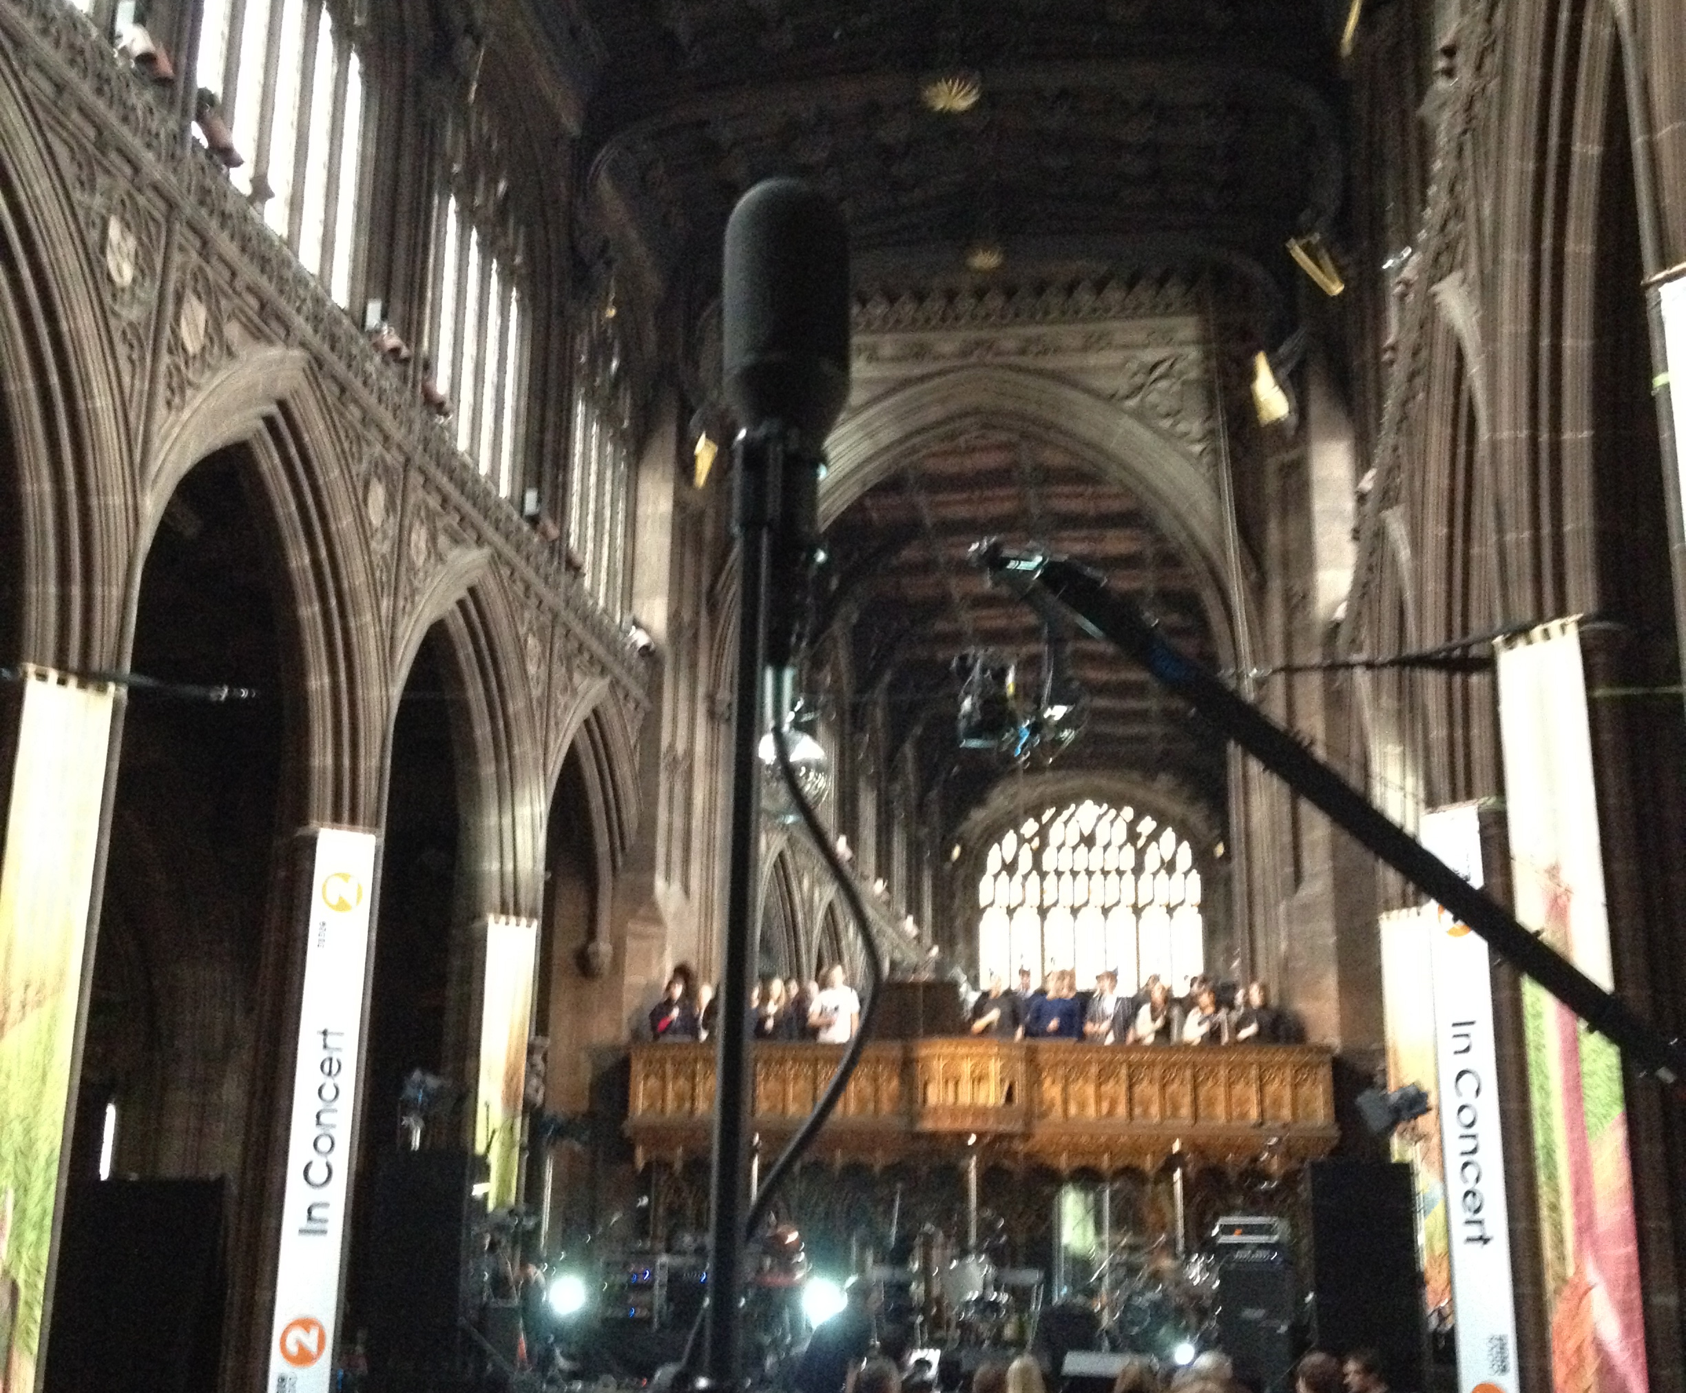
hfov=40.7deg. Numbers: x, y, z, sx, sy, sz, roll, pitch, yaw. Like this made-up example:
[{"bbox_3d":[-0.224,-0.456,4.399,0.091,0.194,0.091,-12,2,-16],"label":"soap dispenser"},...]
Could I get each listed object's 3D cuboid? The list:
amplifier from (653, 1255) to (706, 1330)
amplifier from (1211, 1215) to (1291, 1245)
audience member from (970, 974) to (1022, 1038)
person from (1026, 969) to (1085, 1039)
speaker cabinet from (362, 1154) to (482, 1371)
[{"bbox_3d":[-1.463,5.552,21.197,0.540,0.710,0.450,-1,-15,6],"label":"amplifier"},{"bbox_3d":[3.544,4.636,19.771,0.600,0.260,0.360,-7,-17,27],"label":"amplifier"},{"bbox_3d":[1.621,3.803,23.981,0.540,1.700,0.360,-1,-15,9],"label":"audience member"},{"bbox_3d":[2.249,3.719,23.901,0.580,1.700,0.360,-1,-15,9],"label":"person"},{"bbox_3d":[-3.342,4.450,17.904,0.820,1.745,0.800,0,-15,3],"label":"speaker cabinet"}]

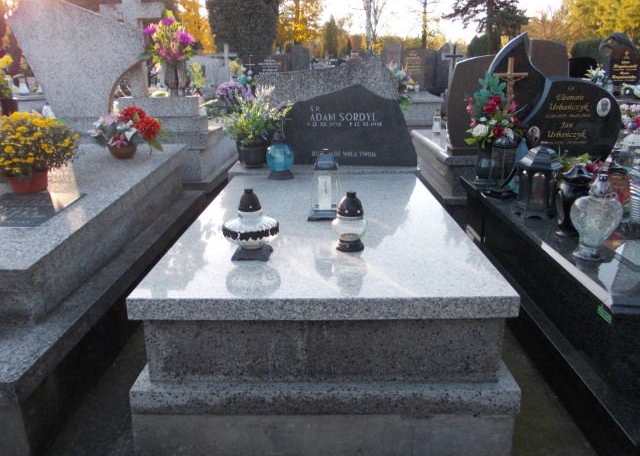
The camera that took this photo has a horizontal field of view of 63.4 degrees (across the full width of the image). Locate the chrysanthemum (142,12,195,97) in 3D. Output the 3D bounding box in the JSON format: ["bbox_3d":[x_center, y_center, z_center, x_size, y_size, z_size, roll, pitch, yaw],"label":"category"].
[{"bbox_3d":[-1.227,-1.416,4.229,0.420,0.656,0.420,0,17,1],"label":"chrysanthemum"}]

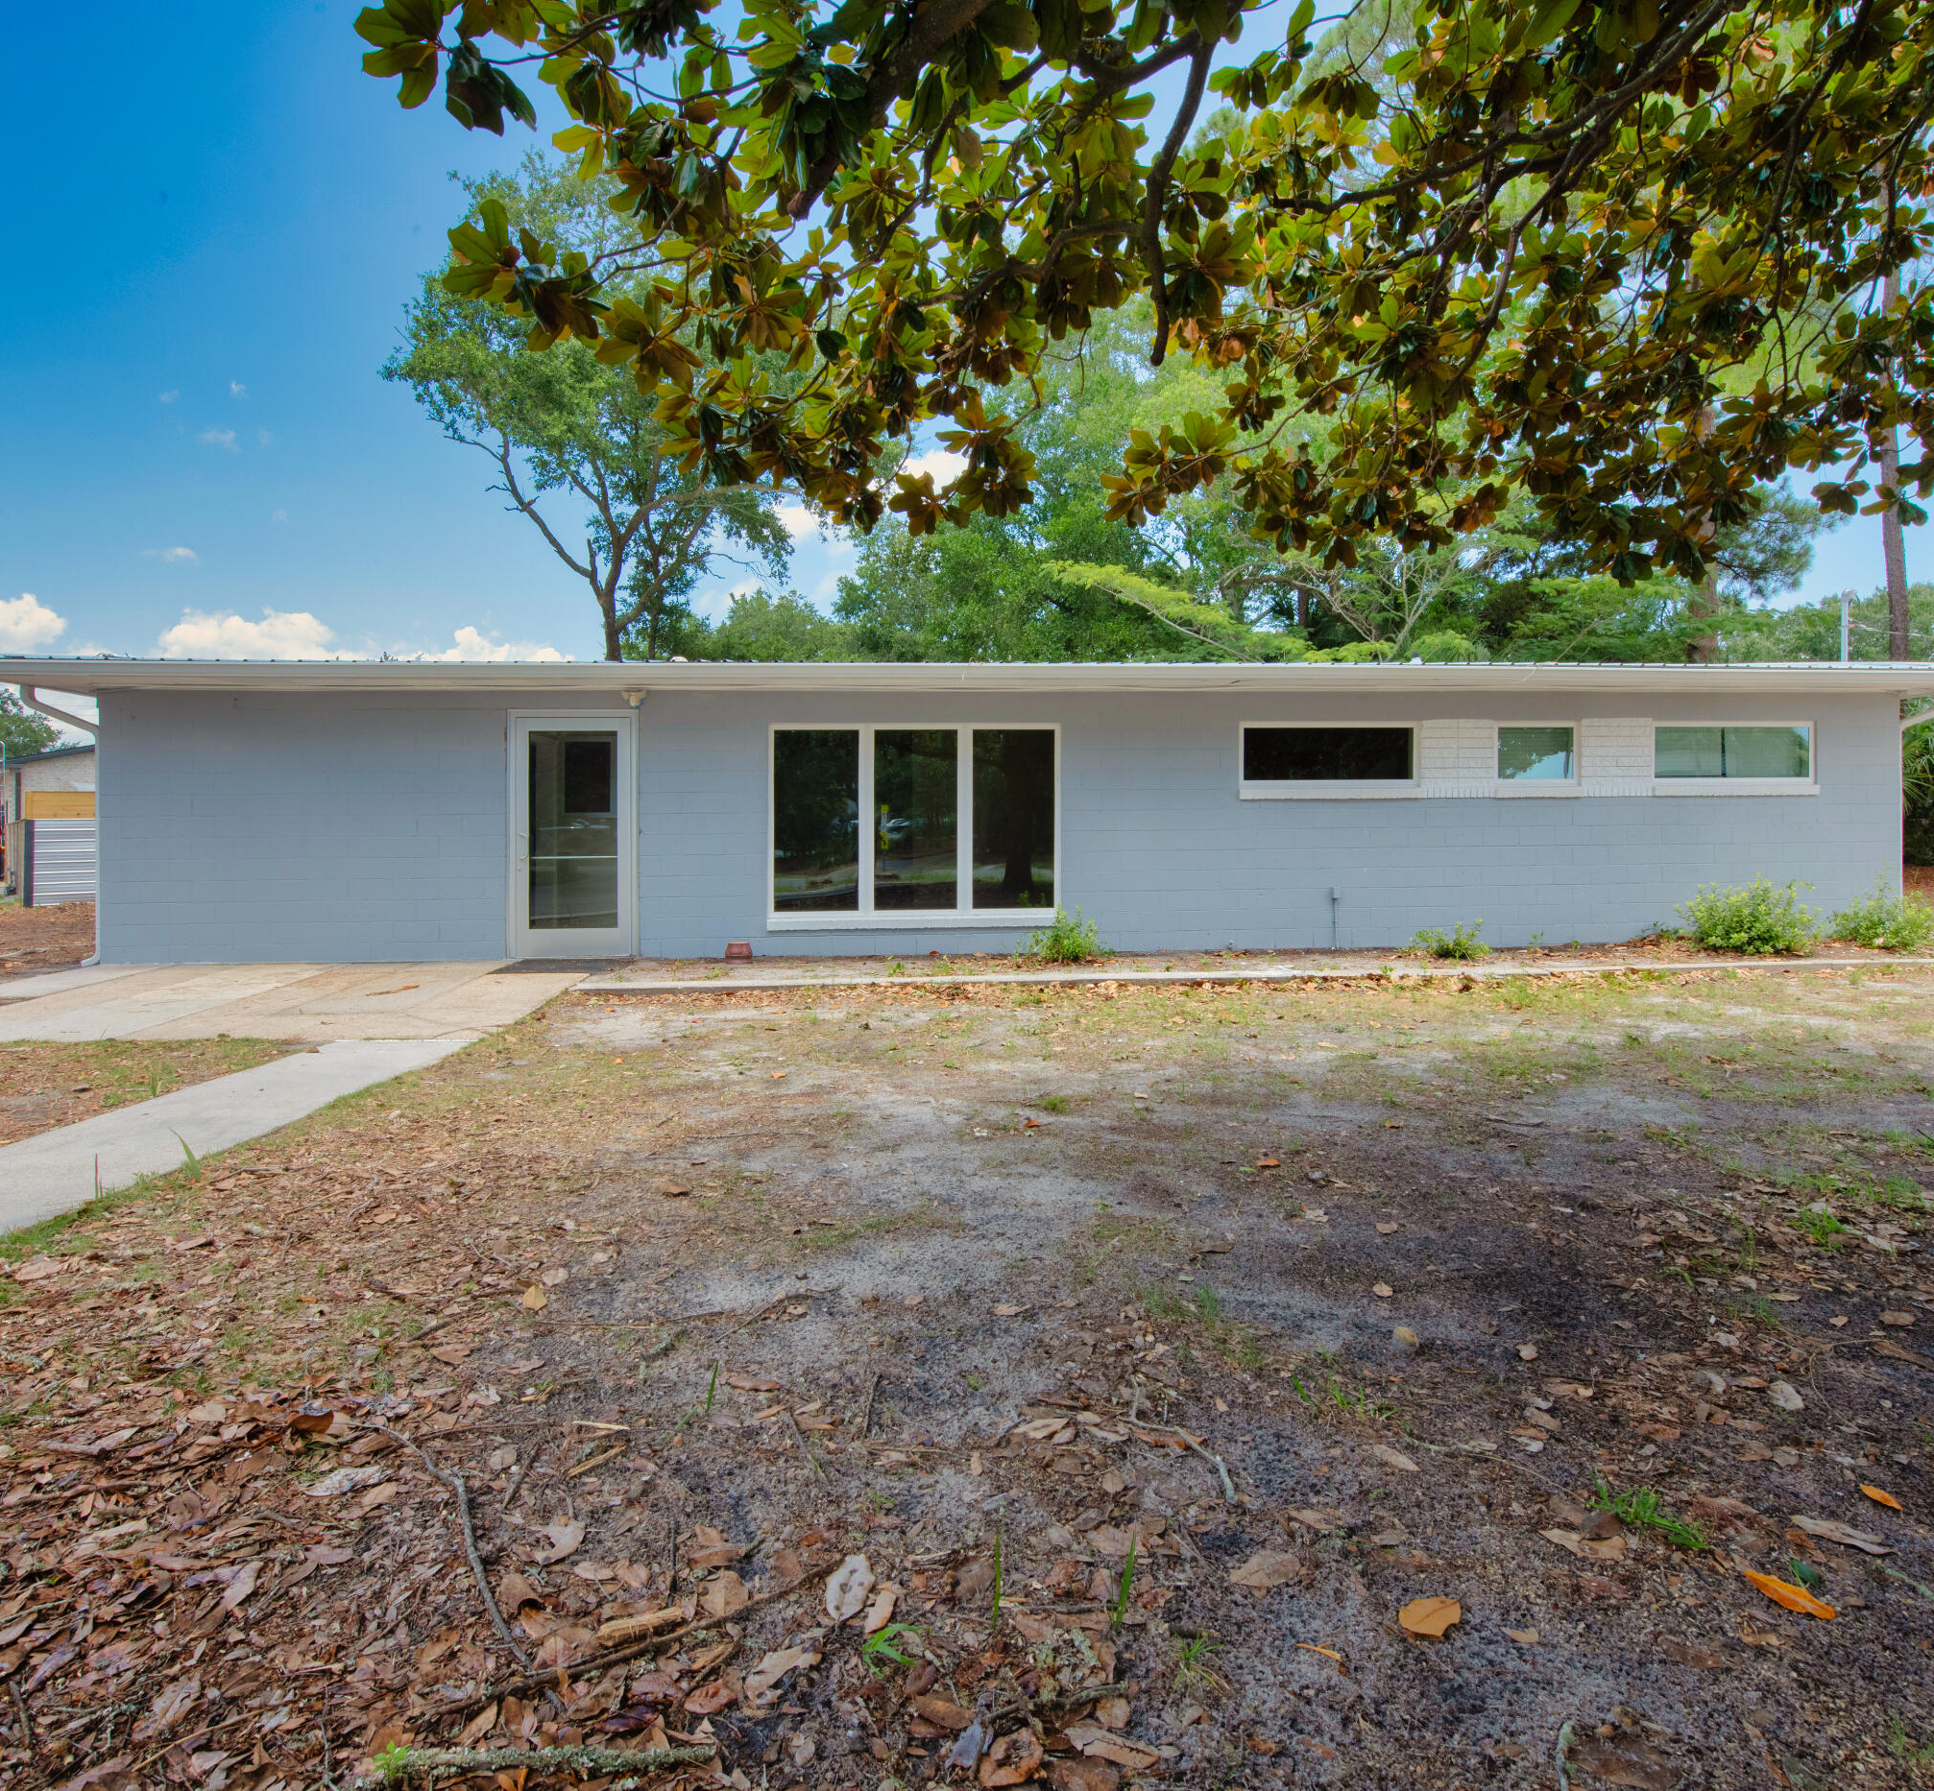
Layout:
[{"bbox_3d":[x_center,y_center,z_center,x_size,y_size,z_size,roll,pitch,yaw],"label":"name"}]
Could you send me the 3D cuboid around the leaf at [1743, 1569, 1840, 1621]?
[{"bbox_3d":[1.414,1.202,1.799,0.068,0.025,0.125,-2,4,-27],"label":"leaf"}]

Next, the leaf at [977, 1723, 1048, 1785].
[{"bbox_3d":[0.062,1.213,1.471,0.100,0.035,0.062,-2,4,-34],"label":"leaf"}]

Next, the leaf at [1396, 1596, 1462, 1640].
[{"bbox_3d":[0.776,1.207,1.752,0.128,0.020,0.073,-3,4,-38],"label":"leaf"}]

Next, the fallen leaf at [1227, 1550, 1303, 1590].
[{"bbox_3d":[0.538,1.198,1.855,0.076,0.022,0.132,3,4,42],"label":"fallen leaf"}]

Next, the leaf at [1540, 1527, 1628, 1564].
[{"bbox_3d":[1.147,1.197,1.922,0.151,0.020,0.068,0,3,8],"label":"leaf"}]

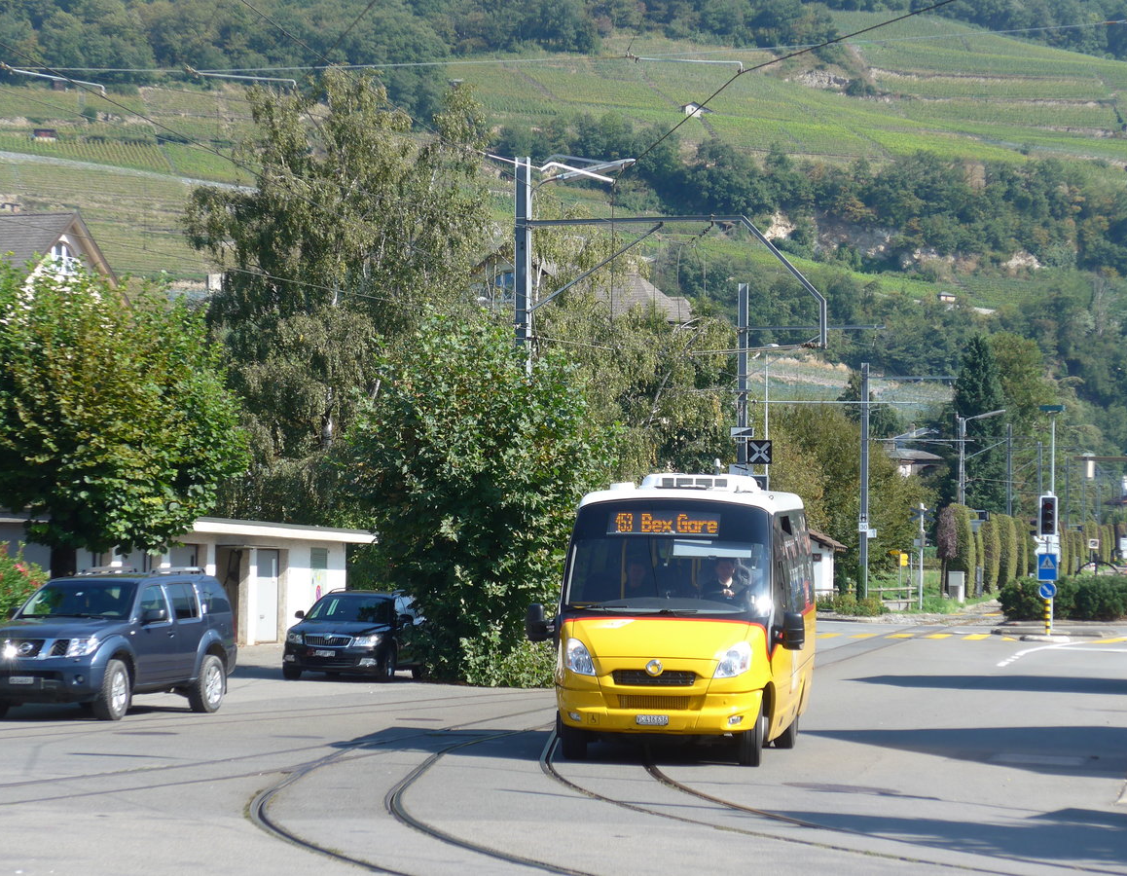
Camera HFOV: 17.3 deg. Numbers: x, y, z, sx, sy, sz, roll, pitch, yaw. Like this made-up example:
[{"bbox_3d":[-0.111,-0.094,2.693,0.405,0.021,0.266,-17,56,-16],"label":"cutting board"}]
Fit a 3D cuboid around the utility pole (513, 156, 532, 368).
[{"bbox_3d":[-0.662,-0.294,59.117,0.220,8.350,0.220,0,-2,10],"label":"utility pole"}]

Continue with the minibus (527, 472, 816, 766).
[{"bbox_3d":[1.380,1.810,38.400,2.300,2.860,7.200,0,-2,7],"label":"minibus"}]

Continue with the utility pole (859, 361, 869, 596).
[{"bbox_3d":[9.766,1.754,120.117,0.220,8.400,0.220,0,-2,10],"label":"utility pole"}]

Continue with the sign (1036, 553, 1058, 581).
[{"bbox_3d":[12.218,3.271,93.500,0.500,0.690,0.050,0,-2,8],"label":"sign"}]

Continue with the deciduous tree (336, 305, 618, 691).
[{"bbox_3d":[-1.366,0.987,60.200,4.450,5.950,4.400,0,-2,0],"label":"deciduous tree"}]

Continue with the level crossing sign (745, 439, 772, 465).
[{"bbox_3d":[4.558,0.338,86.000,0.560,0.560,0.080,0,-2,9],"label":"level crossing sign"}]

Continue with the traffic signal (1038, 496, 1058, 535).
[{"bbox_3d":[12.225,1.957,93.400,0.450,1.000,0.300,0,-2,8],"label":"traffic signal"}]

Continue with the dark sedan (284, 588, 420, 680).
[{"bbox_3d":[-3.330,3.160,60.400,1.800,1.470,4.570,0,-2,9],"label":"dark sedan"}]

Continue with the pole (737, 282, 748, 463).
[{"bbox_3d":[4.159,0.602,86.117,0.220,8.400,0.220,0,-2,10],"label":"pole"}]

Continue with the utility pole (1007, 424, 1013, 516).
[{"bbox_3d":[23.451,3.430,195.117,0.220,8.400,0.220,0,-2,10],"label":"utility pole"}]

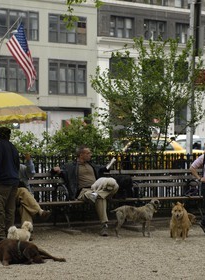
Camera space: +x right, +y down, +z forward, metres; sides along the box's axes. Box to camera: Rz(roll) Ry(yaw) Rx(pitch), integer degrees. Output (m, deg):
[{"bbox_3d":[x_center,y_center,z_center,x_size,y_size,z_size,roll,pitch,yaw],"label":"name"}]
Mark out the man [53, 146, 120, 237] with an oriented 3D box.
[{"bbox_3d":[-0.270,0.800,16.900,0.920,1.400,0.880,0,0,-25],"label":"man"}]

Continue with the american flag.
[{"bbox_3d":[-4.776,-4.923,62.000,1.900,4.000,0.800,0,0,30],"label":"american flag"}]

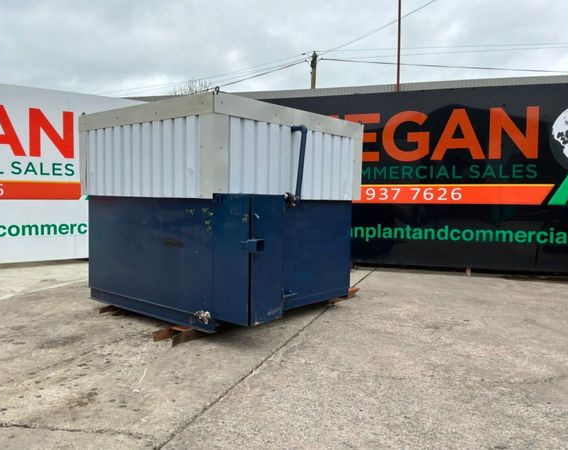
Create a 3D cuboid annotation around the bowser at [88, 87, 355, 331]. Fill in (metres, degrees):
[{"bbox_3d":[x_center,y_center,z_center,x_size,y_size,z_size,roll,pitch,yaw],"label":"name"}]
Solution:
[{"bbox_3d":[-0.677,-0.201,6.393,2.897,2.367,2.673,4,5,40],"label":"bowser"}]

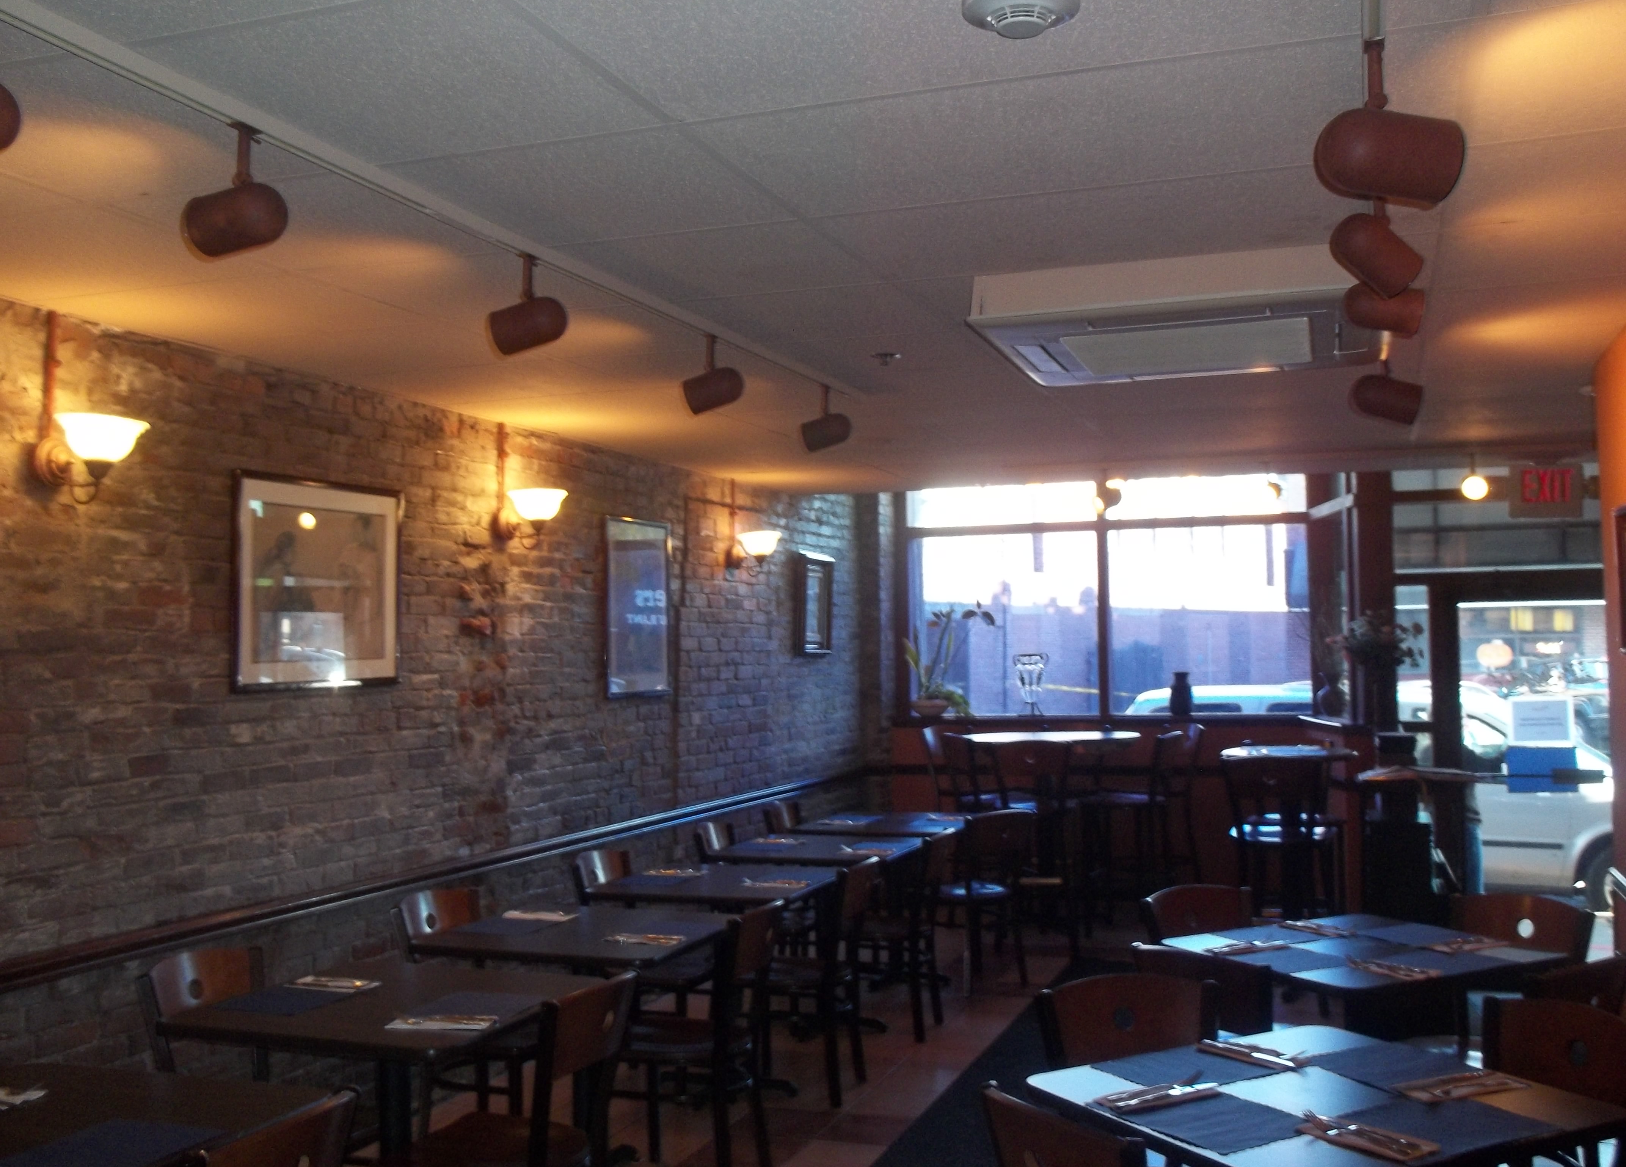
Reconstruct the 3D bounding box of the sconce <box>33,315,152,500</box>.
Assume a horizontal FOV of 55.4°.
[{"bbox_3d":[-1.843,-0.461,3.958,0.310,0.490,0.235,-1,-2,20],"label":"sconce"}]

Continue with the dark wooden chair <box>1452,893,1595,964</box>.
[{"bbox_3d":[1.879,1.339,4.366,0.500,0.830,0.420,1,-3,-35],"label":"dark wooden chair"}]

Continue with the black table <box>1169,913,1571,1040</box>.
[{"bbox_3d":[1.521,1.387,4.275,0.815,0.760,0.765,1,-3,-29],"label":"black table"}]

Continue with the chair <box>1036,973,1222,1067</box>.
[{"bbox_3d":[0.771,1.302,3.263,0.430,0.850,0.460,0,-3,-13],"label":"chair"}]

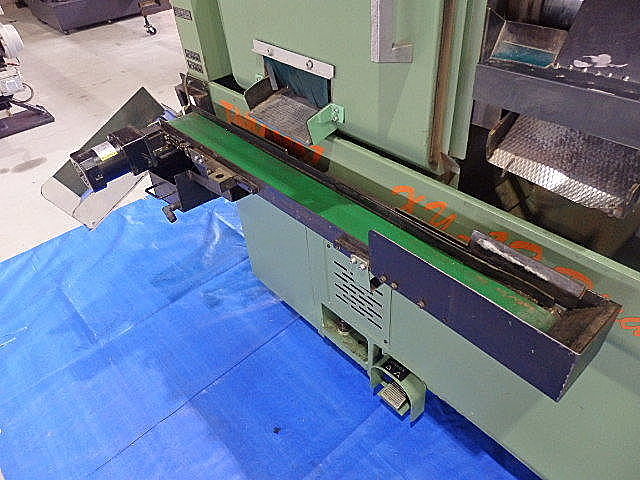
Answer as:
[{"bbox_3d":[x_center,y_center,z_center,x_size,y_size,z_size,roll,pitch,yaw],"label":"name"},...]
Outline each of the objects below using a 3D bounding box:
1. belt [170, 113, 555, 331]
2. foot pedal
[{"bbox_3d":[-0.040,-0.118,1.216,0.100,0.040,1.297,-33,47,-28],"label":"belt"},{"bbox_3d":[0.256,0.536,1.580,0.078,0.025,0.081,-38,50,-22],"label":"foot pedal"}]

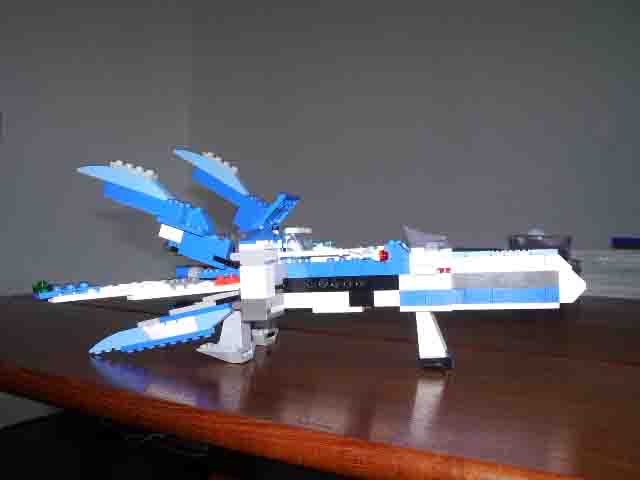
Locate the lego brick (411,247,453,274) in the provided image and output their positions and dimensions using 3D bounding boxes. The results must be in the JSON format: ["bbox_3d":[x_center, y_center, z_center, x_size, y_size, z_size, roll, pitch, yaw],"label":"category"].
[{"bbox_3d":[0.070,0.013,0.406,0.025,0.017,0.020,-2,-2,8],"label":"lego brick"}]

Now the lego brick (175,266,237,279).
[{"bbox_3d":[-0.079,0.022,0.449,0.043,0.009,0.015,-2,-2,8],"label":"lego brick"}]

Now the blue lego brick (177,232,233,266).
[{"bbox_3d":[-0.067,0.006,0.382,0.030,0.013,0.015,15,1,10],"label":"blue lego brick"}]

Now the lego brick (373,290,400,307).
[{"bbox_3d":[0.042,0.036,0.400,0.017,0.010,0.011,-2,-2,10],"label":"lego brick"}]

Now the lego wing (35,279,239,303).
[{"bbox_3d":[-0.104,0.029,0.370,0.106,0.011,0.040,-2,1,-22],"label":"lego wing"}]

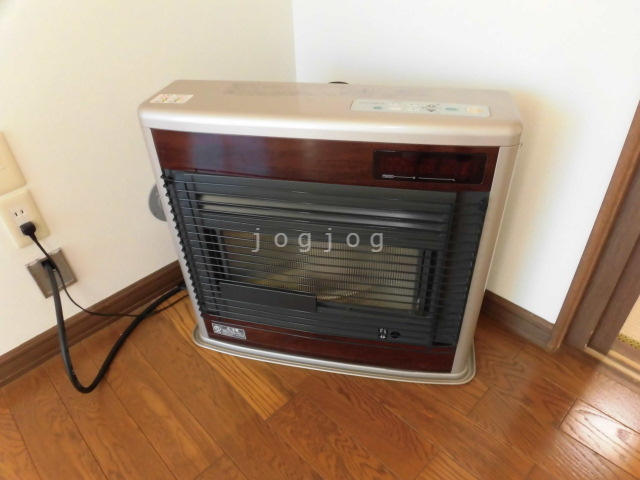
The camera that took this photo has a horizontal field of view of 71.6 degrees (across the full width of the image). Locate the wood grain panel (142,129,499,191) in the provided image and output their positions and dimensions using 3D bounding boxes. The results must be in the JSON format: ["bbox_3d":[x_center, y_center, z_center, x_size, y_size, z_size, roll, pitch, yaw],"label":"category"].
[{"bbox_3d":[-0.011,-0.137,0.752,0.600,0.083,0.025,5,37,11],"label":"wood grain panel"}]

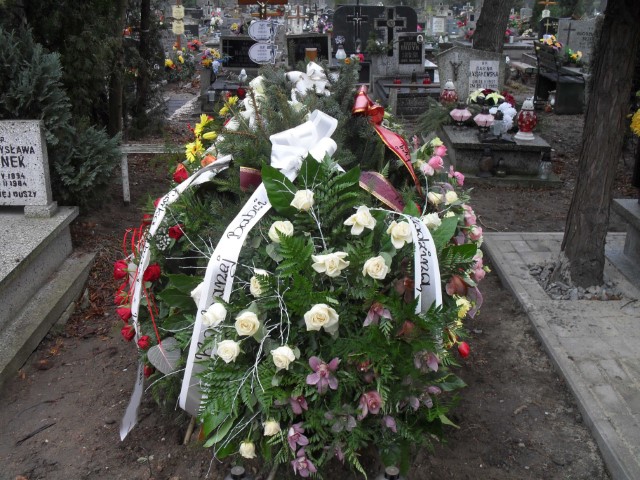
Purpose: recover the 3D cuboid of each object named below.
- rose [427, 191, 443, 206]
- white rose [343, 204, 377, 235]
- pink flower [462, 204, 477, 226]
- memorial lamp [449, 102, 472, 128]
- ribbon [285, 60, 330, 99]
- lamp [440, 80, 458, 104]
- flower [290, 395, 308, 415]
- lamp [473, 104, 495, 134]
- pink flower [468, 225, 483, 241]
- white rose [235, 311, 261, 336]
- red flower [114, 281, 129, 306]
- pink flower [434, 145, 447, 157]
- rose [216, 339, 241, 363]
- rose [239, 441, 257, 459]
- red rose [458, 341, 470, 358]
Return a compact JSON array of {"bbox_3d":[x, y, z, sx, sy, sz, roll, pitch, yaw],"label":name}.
[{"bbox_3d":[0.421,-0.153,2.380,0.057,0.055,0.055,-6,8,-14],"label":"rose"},{"bbox_3d":[0.141,-0.071,2.250,0.110,0.100,0.080,-4,10,-9],"label":"white rose"},{"bbox_3d":[0.582,-0.095,2.520,0.060,0.082,0.060,-12,12,-28],"label":"pink flower"},{"bbox_3d":[1.273,-1.119,5.840,0.190,0.250,0.190,0,22,0],"label":"memorial lamp"},{"bbox_3d":[-0.051,-0.714,2.880,0.190,0.165,0.120,0,22,0],"label":"ribbon"},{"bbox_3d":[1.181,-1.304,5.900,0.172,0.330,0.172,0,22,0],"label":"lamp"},{"bbox_3d":[-0.067,0.534,2.100,0.058,0.062,0.050,-2,22,-5],"label":"flower"},{"bbox_3d":[1.429,-1.046,5.665,0.185,0.255,0.185,0,22,0],"label":"lamp"},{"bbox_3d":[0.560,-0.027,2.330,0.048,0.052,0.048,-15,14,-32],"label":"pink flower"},{"bbox_3d":[-0.218,0.253,1.950,0.077,0.075,0.060,3,8,8],"label":"white rose"},{"bbox_3d":[-0.751,0.203,2.450,0.058,0.076,0.058,10,13,23],"label":"red flower"},{"bbox_3d":[0.503,-0.373,2.700,0.050,0.050,0.050,-12,12,-28],"label":"pink flower"},{"bbox_3d":[-0.276,0.335,1.950,0.073,0.072,0.060,3,5,8],"label":"rose"},{"bbox_3d":[-0.243,0.703,2.170,0.056,0.058,0.054,0,22,0],"label":"rose"},{"bbox_3d":[0.502,0.381,2.250,0.042,0.060,0.045,-12,25,-28],"label":"red rose"}]

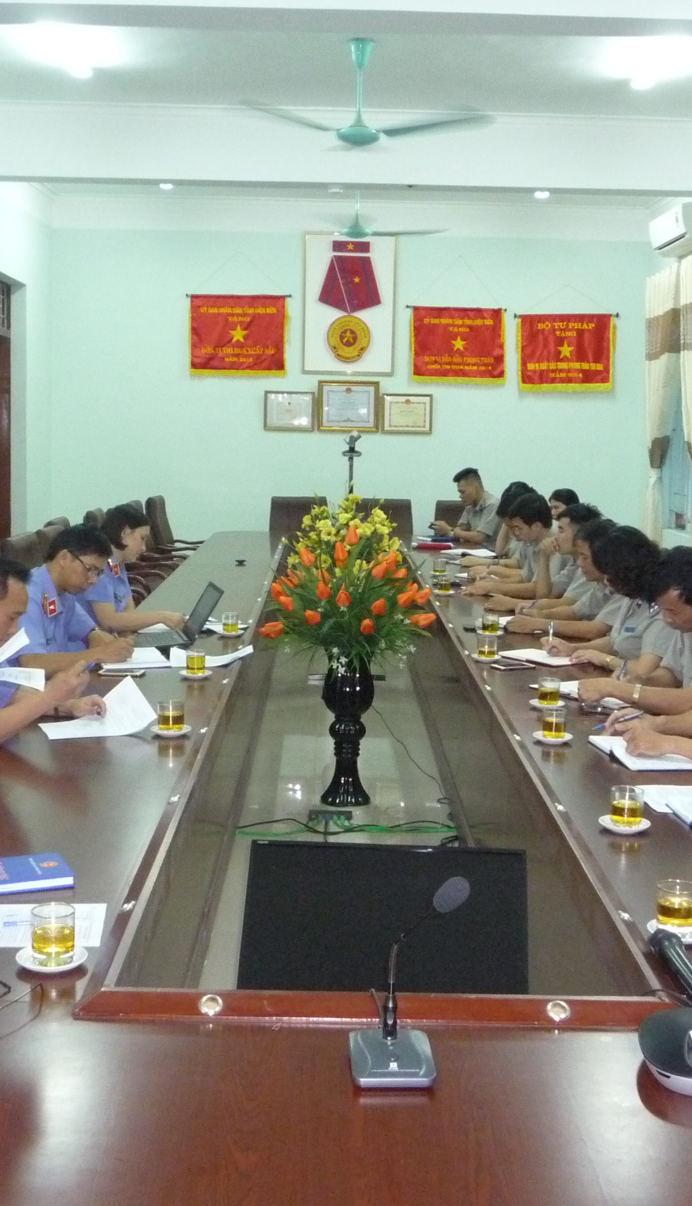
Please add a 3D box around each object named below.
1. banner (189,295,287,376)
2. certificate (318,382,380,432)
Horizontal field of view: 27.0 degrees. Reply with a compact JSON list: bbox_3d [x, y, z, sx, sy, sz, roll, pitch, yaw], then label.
[{"bbox_3d":[-0.889,-2.219,11.989,0.820,0.680,0.030,1,7,-1],"label":"banner"},{"bbox_3d":[0.029,-1.656,12.168,0.520,0.420,0.030,1,7,0],"label":"certificate"}]

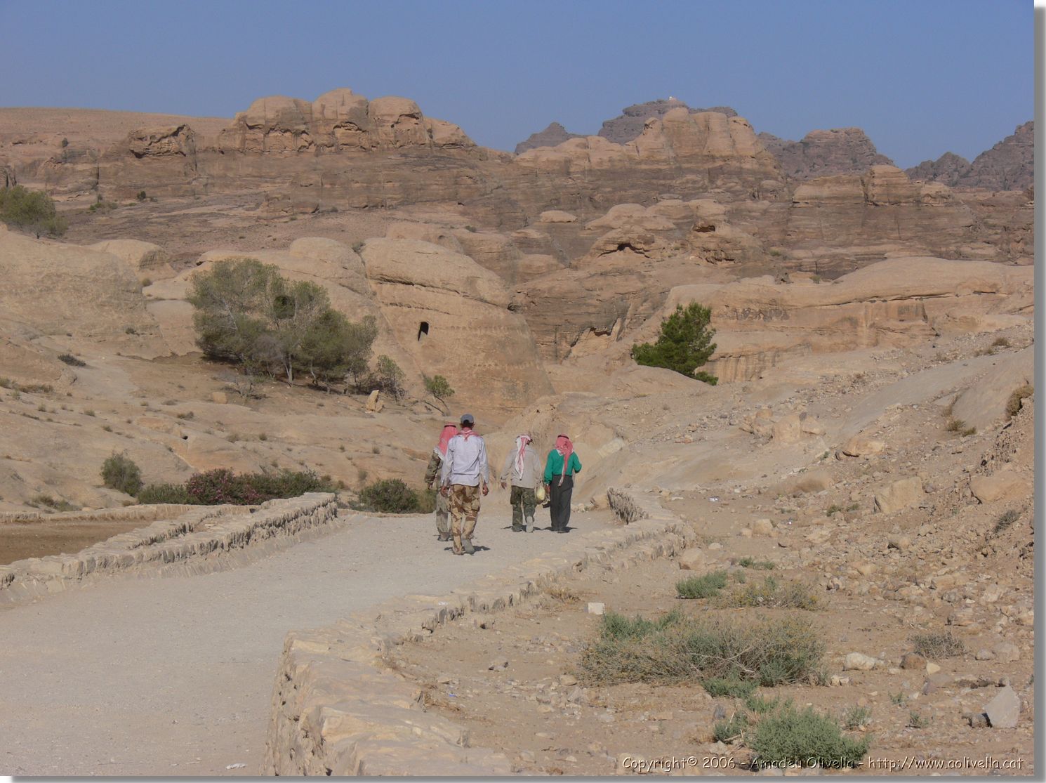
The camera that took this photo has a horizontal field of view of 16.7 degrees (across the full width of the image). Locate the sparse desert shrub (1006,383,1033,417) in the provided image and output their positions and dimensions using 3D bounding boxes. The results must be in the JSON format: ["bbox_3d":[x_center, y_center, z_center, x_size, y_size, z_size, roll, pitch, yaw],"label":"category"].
[{"bbox_3d":[6.571,0.122,47.000,0.433,0.444,0.368,0,0,0],"label":"sparse desert shrub"}]

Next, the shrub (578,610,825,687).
[{"bbox_3d":[1.051,1.513,21.000,1.447,0.387,1.013,0,0,0],"label":"shrub"}]

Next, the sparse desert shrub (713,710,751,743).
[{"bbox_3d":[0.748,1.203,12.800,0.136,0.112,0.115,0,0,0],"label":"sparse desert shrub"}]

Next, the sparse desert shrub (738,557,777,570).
[{"bbox_3d":[2.362,1.732,36.000,0.398,0.126,0.279,0,0,0],"label":"sparse desert shrub"}]

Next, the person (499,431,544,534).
[{"bbox_3d":[-0.046,1.605,62.300,0.680,1.720,0.520,0,0,6],"label":"person"}]

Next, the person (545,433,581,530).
[{"bbox_3d":[0.700,1.598,62.300,0.600,1.730,0.450,0,0,3],"label":"person"}]

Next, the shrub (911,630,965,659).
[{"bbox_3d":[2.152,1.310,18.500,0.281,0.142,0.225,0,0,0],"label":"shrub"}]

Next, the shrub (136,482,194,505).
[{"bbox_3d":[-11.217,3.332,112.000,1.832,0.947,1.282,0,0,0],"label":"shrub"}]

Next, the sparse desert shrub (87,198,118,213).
[{"bbox_3d":[-38.866,-17.160,330.000,2.889,1.445,2.022,0,0,0],"label":"sparse desert shrub"}]

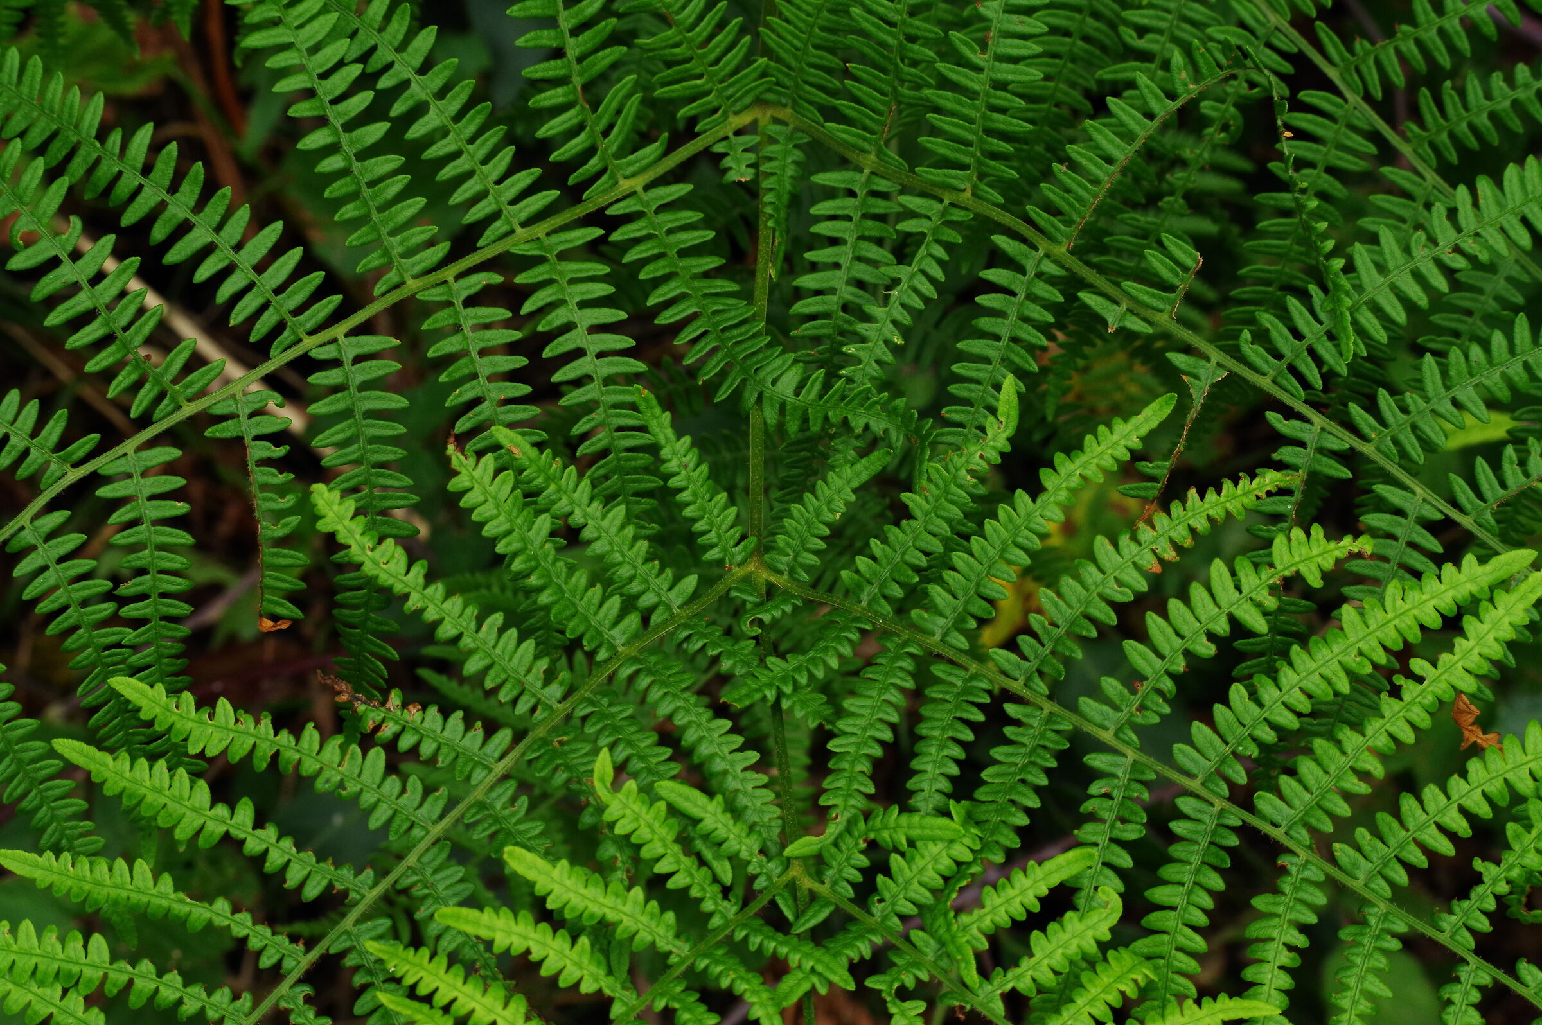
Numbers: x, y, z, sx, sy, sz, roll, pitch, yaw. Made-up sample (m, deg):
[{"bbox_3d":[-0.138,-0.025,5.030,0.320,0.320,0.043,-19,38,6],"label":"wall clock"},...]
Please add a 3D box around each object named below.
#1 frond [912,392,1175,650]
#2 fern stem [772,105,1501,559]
[{"bbox_3d":[0.060,0.001,1.198,0.017,0.020,0.073,45,94,10],"label":"frond"},{"bbox_3d":[0.082,-0.044,1.250,0.196,0.014,0.011,32,78,12],"label":"fern stem"}]

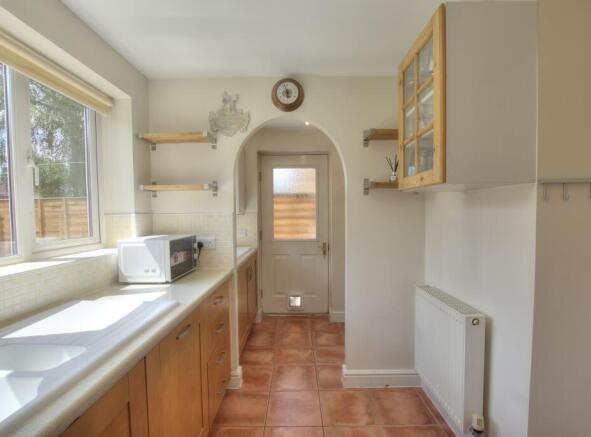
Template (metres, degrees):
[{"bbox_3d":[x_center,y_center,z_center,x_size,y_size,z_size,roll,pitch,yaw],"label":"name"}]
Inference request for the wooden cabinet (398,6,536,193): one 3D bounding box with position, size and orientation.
[{"bbox_3d":[0.766,-0.494,1.315,0.362,0.708,0.485,0,1,0],"label":"wooden cabinet"}]

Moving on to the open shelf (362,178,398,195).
[{"bbox_3d":[0.695,-0.225,1.886,0.405,0.121,0.180,0,1,0],"label":"open shelf"}]

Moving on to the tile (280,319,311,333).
[{"bbox_3d":[-0.002,1.255,3.215,0.345,0.010,0.338,0,1,0],"label":"tile"}]

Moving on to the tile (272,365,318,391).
[{"bbox_3d":[-0.006,1.248,2.135,0.340,0.010,0.332,0,1,0],"label":"tile"}]

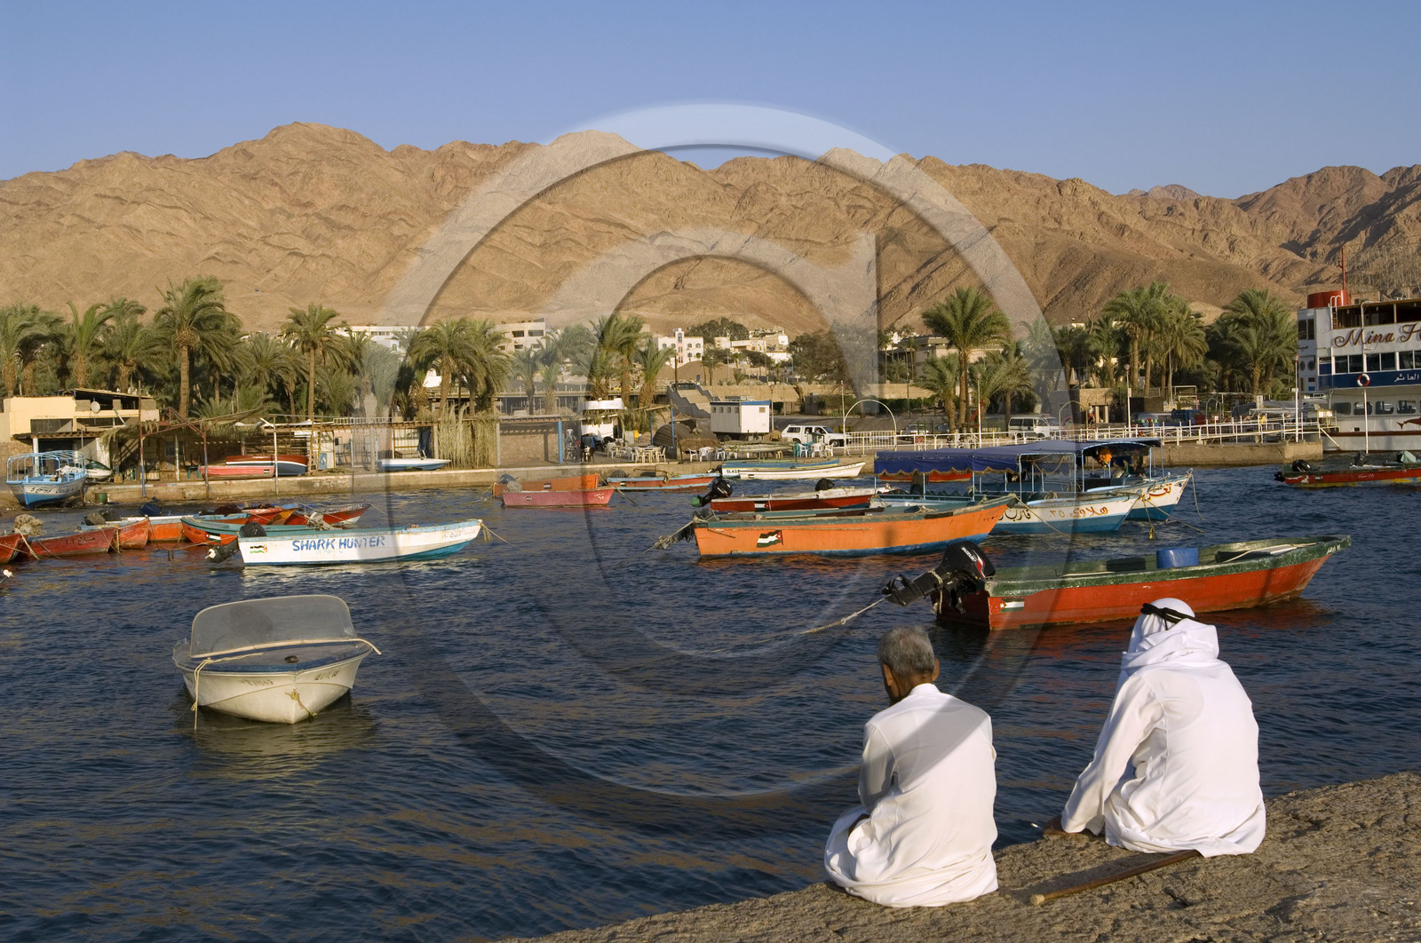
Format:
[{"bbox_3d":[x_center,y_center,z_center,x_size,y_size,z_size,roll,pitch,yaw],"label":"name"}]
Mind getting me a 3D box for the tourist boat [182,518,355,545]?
[{"bbox_3d":[-12.517,1.712,43.500,5.100,0.950,1.700,-2,2,20],"label":"tourist boat"}]

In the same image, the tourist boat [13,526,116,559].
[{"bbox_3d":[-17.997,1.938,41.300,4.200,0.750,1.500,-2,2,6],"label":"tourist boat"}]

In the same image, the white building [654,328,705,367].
[{"bbox_3d":[-9.624,-38.151,476.000,14.000,12.000,12.000,-2,2,-8],"label":"white building"}]

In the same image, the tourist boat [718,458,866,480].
[{"bbox_3d":[4.277,-0.057,79.500,7.000,1.100,1.900,-2,2,7],"label":"tourist boat"}]

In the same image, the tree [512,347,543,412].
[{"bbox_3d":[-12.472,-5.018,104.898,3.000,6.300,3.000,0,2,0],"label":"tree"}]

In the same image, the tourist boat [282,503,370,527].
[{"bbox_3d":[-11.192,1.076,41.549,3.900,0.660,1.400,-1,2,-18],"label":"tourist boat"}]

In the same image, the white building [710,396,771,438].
[{"bbox_3d":[2.476,-4.448,127.000,2.600,3.000,5.000,-3,2,-27],"label":"white building"}]

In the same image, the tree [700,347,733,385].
[{"bbox_3d":[0.518,-13.914,205.000,4.200,5.200,4.200,-2,1,0],"label":"tree"}]

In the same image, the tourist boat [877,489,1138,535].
[{"bbox_3d":[6.488,0.844,34.300,5.900,1.150,1.750,-1,2,17],"label":"tourist boat"}]

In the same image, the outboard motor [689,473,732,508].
[{"bbox_3d":[0.036,0.632,50.000,0.800,1.350,0.450,39,0,0],"label":"outboard motor"}]

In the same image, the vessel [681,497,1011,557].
[{"bbox_3d":[2.918,1.148,32.247,6.700,1.120,1.900,-1,2,-18],"label":"vessel"}]

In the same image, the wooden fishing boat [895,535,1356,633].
[{"bbox_3d":[5.468,1.301,19.712,7.350,1.100,1.600,-2,2,-24],"label":"wooden fishing boat"}]

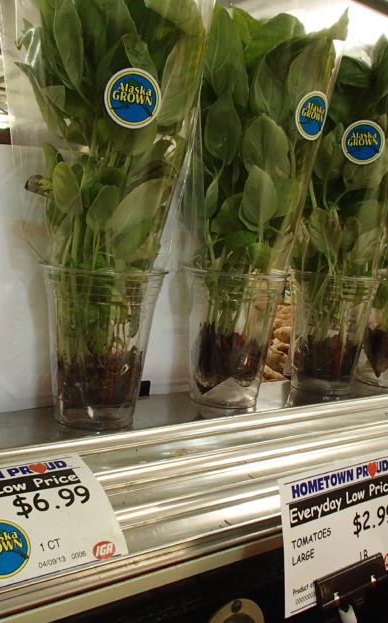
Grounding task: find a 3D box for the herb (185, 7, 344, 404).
[{"bbox_3d":[0.064,-0.089,0.607,0.130,0.345,0.130,3,5,0],"label":"herb"}]

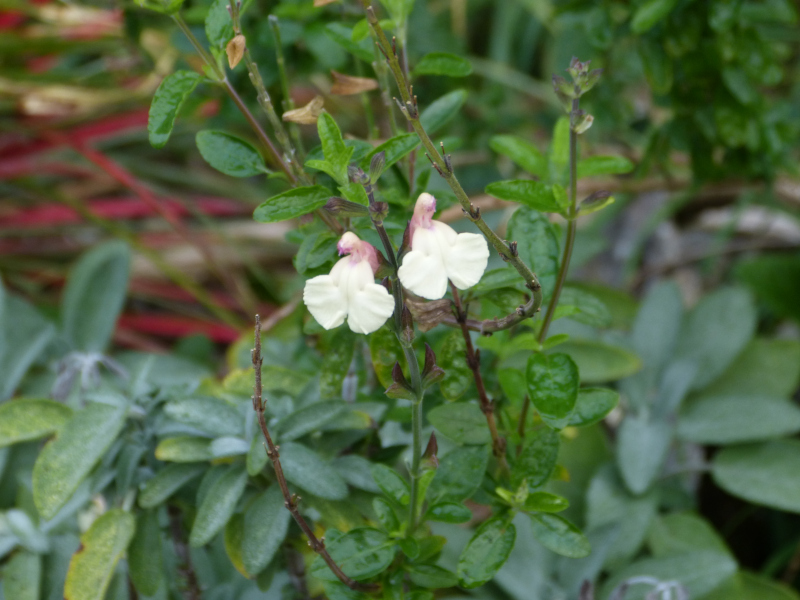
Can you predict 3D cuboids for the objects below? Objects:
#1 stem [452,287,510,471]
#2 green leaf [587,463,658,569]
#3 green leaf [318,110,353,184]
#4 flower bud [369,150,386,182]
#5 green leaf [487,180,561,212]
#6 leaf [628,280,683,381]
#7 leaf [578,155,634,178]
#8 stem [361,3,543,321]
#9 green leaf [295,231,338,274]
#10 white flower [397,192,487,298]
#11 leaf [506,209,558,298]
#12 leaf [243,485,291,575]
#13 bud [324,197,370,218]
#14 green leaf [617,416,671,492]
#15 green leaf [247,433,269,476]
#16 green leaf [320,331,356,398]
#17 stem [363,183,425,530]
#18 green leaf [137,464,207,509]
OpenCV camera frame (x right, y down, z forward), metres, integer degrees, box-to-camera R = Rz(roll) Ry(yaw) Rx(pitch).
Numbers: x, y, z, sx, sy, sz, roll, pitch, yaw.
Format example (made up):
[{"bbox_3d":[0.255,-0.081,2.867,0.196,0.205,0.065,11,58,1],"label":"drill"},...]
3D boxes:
[{"bbox_3d":[0.023,0.022,1.020,0.005,0.056,0.005,-16,0,0],"label":"stem"},{"bbox_3d":[0.073,0.071,1.180,0.022,0.006,0.036,-3,63,-1],"label":"green leaf"},{"bbox_3d":[-0.018,-0.044,1.050,0.008,0.023,0.006,-13,-16,-10],"label":"green leaf"},{"bbox_3d":[-0.006,-0.039,1.040,0.004,0.010,0.004,9,11,0],"label":"flower bud"},{"bbox_3d":[0.036,-0.029,1.010,0.024,0.005,0.009,17,60,9],"label":"green leaf"},{"bbox_3d":[0.085,0.012,1.200,0.015,0.006,0.042,10,66,4],"label":"leaf"},{"bbox_3d":[0.057,-0.037,1.010,0.017,0.004,0.008,-3,41,-10],"label":"leaf"},{"bbox_3d":[0.016,-0.041,1.040,0.012,0.107,0.011,-28,14,0],"label":"stem"},{"bbox_3d":[-0.024,-0.014,1.040,0.009,0.004,0.016,40,80,24],"label":"green leaf"},{"bbox_3d":[0.012,-0.015,1.000,0.025,0.029,0.021,-1,12,-12],"label":"white flower"},{"bbox_3d":[0.038,-0.014,1.030,0.015,0.026,0.006,0,6,0],"label":"leaf"},{"bbox_3d":[-0.040,0.068,1.060,0.013,0.029,0.006,13,6,-2],"label":"leaf"},{"bbox_3d":[-0.015,-0.026,1.000,0.013,0.005,0.005,8,18,6],"label":"bud"},{"bbox_3d":[0.080,0.051,1.180,0.018,0.005,0.029,5,64,3],"label":"green leaf"},{"bbox_3d":[-0.042,0.045,1.050,0.006,0.004,0.014,9,59,18],"label":"green leaf"},{"bbox_3d":[-0.018,0.018,1.050,0.011,0.021,0.005,4,6,1],"label":"green leaf"},{"bbox_3d":[-0.002,0.016,1.000,0.014,0.100,0.012,-8,18,-3],"label":"stem"},{"bbox_3d":[-0.067,0.055,1.060,0.024,0.004,0.009,-30,49,-25],"label":"green leaf"}]

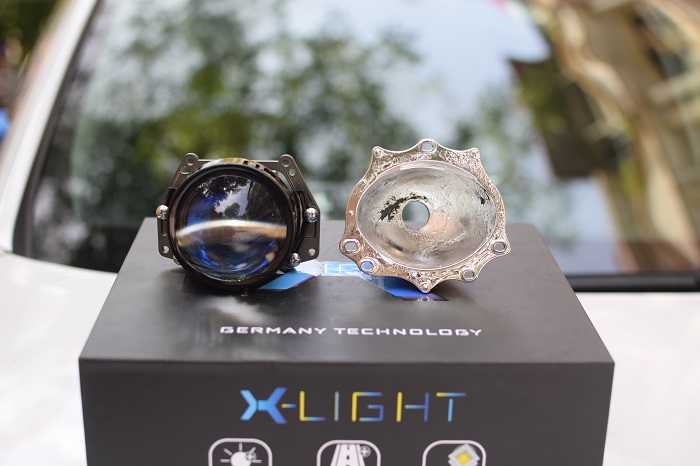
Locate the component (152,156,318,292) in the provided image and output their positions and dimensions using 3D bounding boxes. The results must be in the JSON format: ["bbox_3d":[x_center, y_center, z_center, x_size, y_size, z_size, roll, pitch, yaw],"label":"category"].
[{"bbox_3d":[-0.074,-0.015,0.689,0.108,0.081,0.118,0,12,-1],"label":"component"}]

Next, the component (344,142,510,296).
[{"bbox_3d":[0.046,-0.011,0.663,0.107,0.096,0.066,-1,2,-3],"label":"component"}]

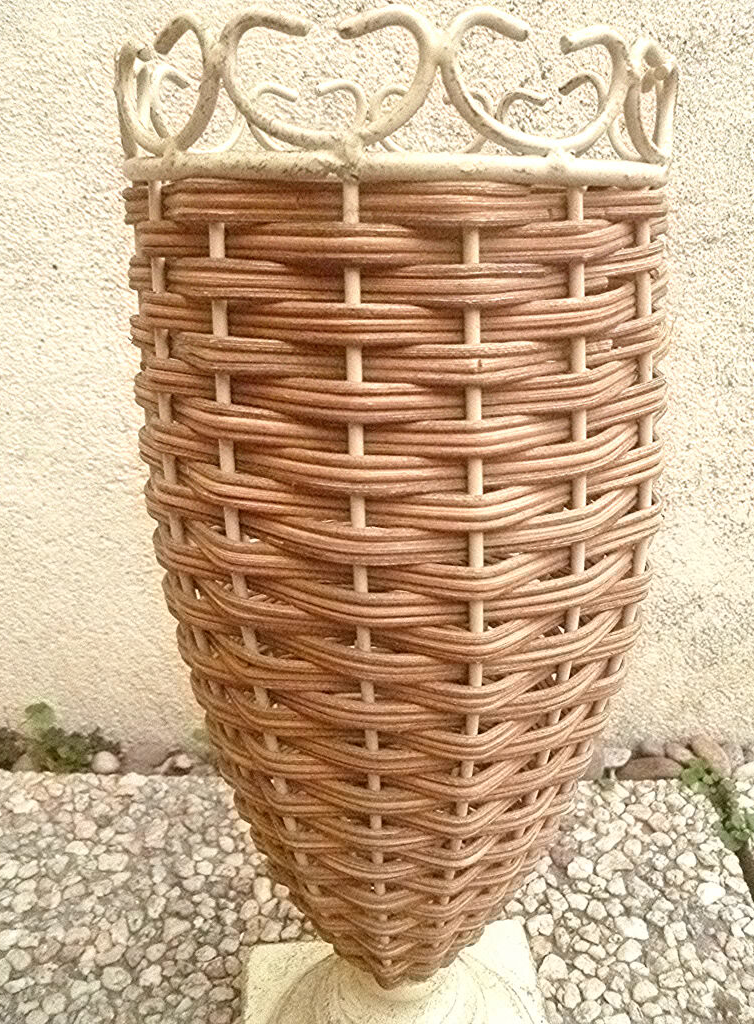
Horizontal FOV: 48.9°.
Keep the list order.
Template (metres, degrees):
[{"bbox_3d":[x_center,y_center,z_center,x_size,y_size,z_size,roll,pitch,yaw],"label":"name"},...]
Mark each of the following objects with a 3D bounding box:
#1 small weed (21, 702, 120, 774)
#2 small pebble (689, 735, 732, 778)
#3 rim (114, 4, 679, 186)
[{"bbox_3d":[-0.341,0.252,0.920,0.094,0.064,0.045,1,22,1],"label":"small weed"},{"bbox_3d":[0.372,0.273,0.923,0.030,0.034,0.062,-18,28,-39],"label":"small pebble"},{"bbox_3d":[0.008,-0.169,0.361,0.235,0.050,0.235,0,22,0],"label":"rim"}]

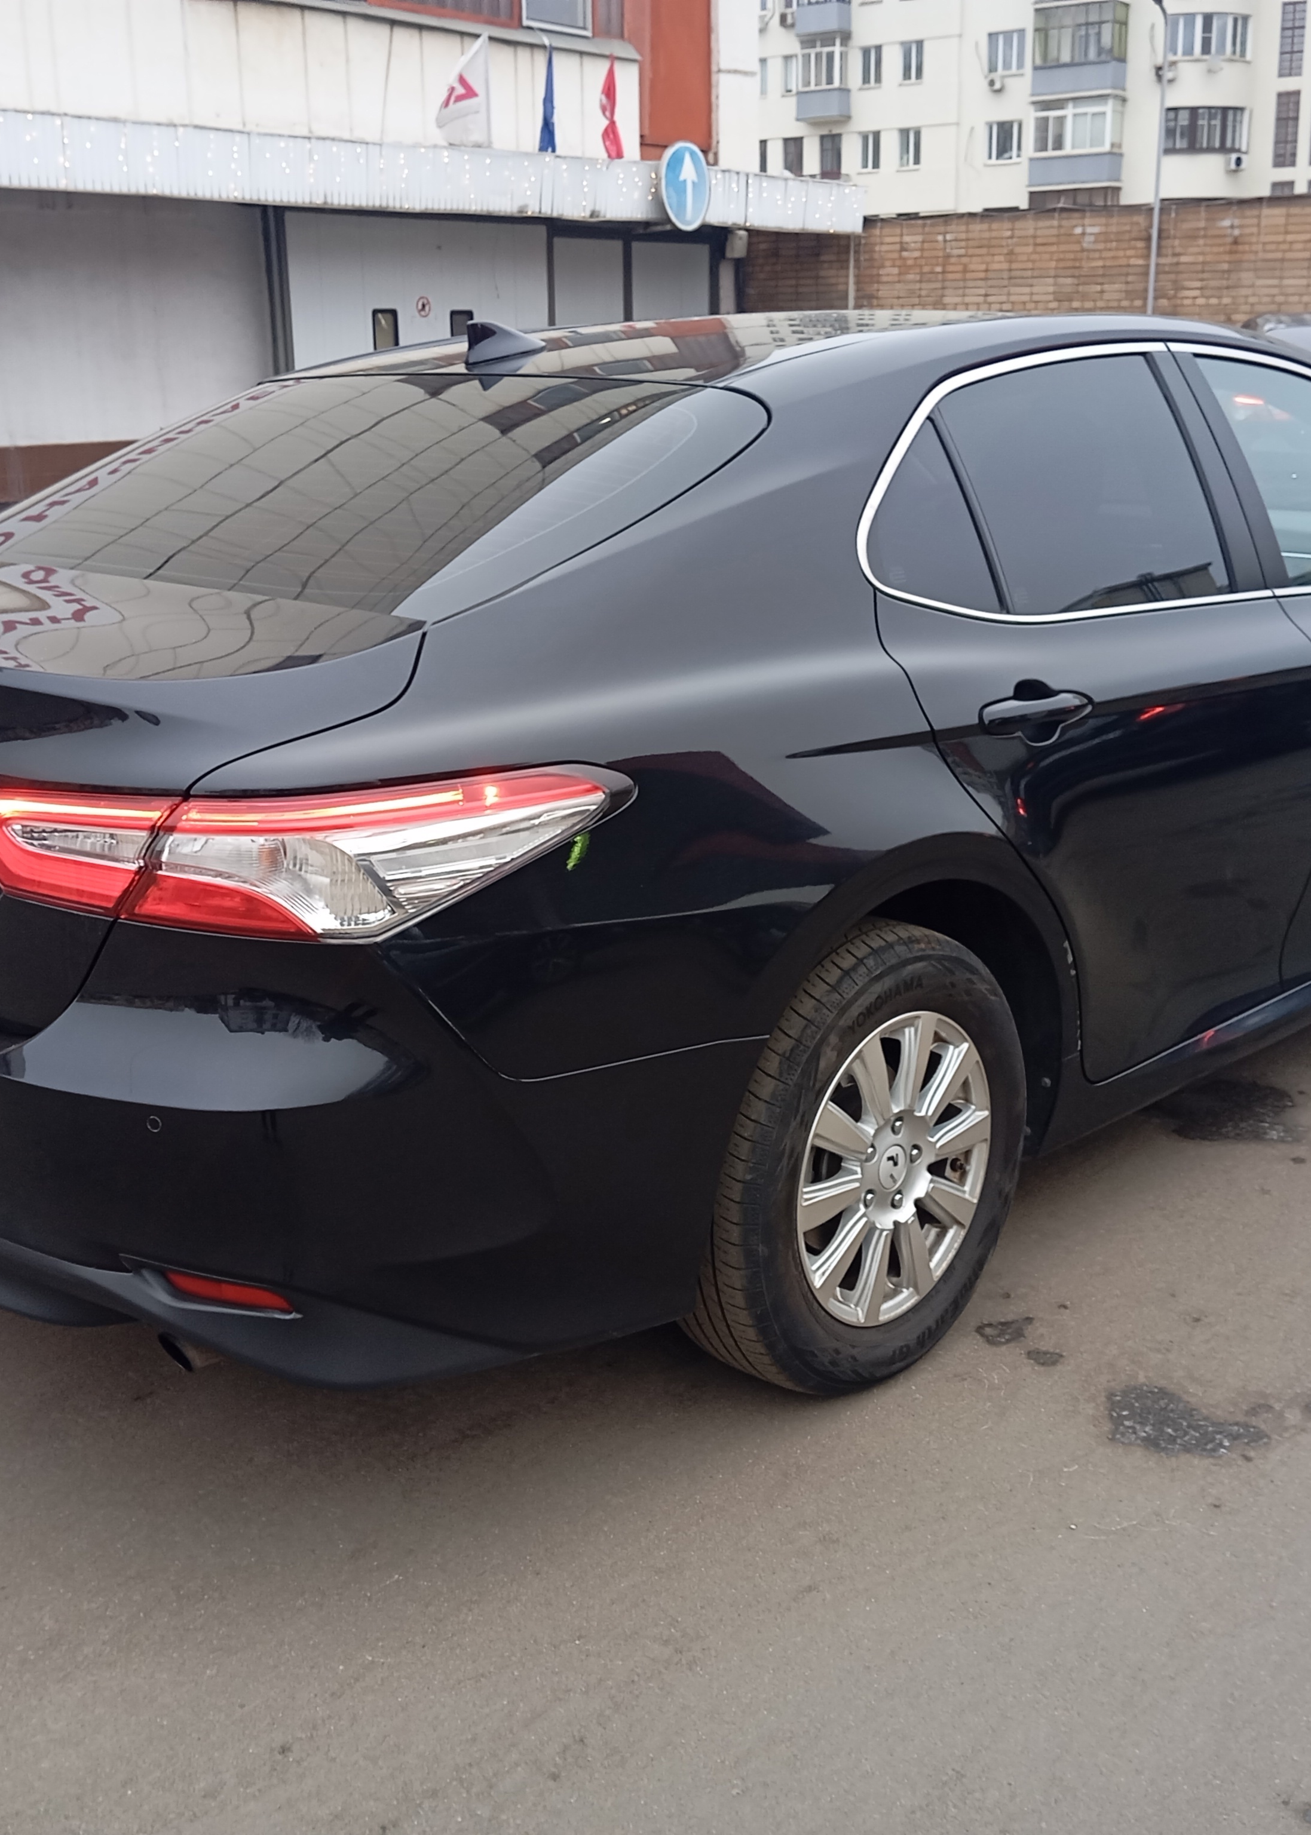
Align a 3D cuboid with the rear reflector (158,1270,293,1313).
[{"bbox_3d":[-0.457,0.392,2.097,0.165,0.032,0.032,6,17,23],"label":"rear reflector"}]

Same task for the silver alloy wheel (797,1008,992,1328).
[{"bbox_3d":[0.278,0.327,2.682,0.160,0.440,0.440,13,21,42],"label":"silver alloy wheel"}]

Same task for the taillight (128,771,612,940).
[{"bbox_3d":[-0.293,-0.079,2.065,0.310,0.150,0.440,13,21,42],"label":"taillight"}]

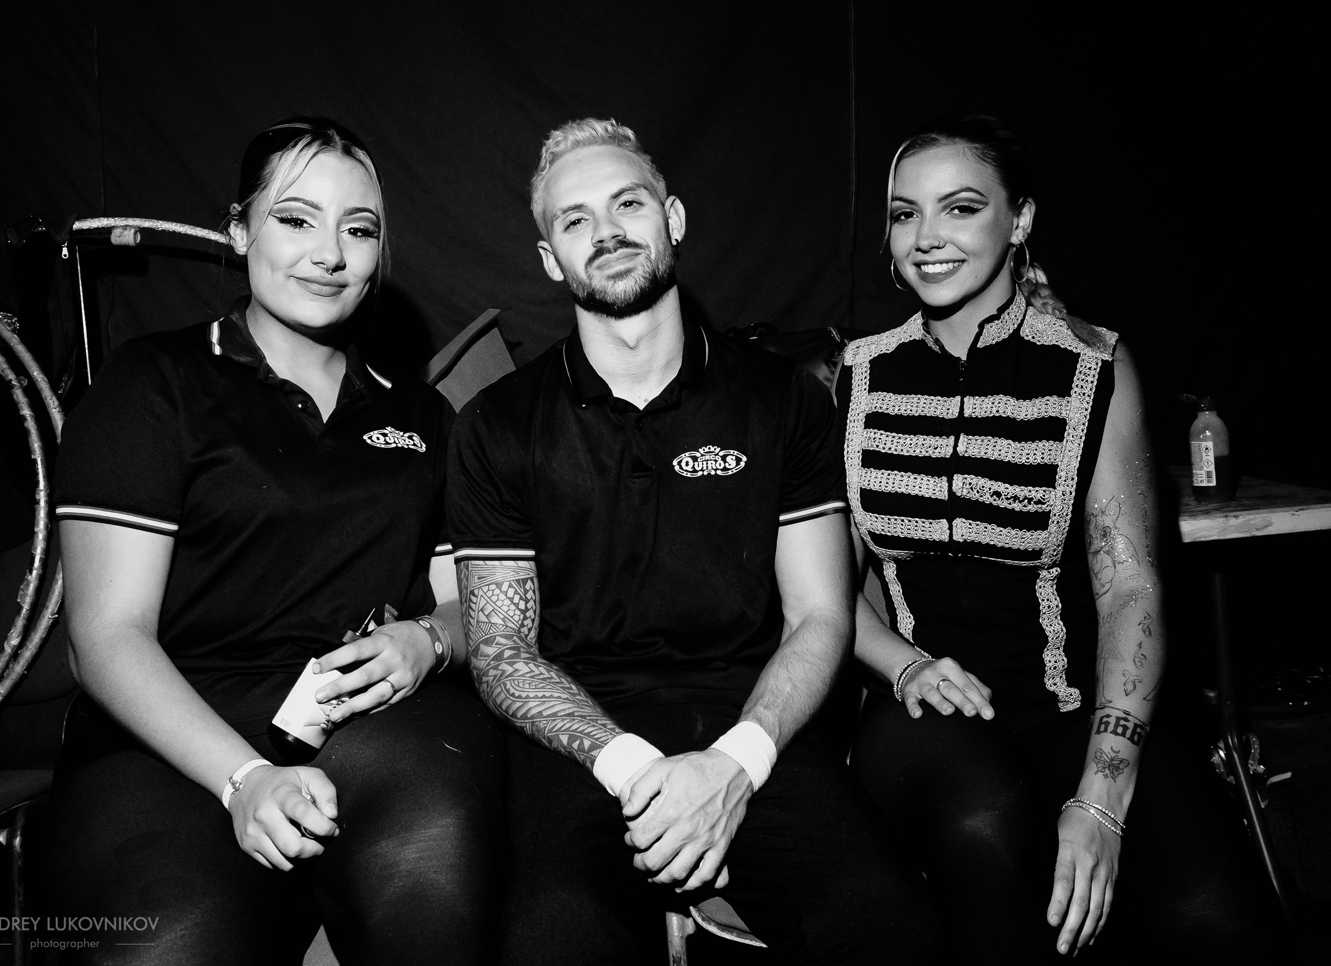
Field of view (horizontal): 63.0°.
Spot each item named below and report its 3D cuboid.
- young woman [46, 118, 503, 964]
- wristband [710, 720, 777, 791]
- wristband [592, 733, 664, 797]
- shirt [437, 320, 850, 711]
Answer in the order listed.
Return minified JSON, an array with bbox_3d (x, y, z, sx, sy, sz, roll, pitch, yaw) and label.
[{"bbox_3d":[-0.400,0.245,1.160,0.510,1.290,0.700,-4,8,-27],"label":"young woman"},{"bbox_3d":[0.083,0.293,1.165,0.063,0.050,0.055,37,-26,7],"label":"wristband"},{"bbox_3d":[-0.042,0.303,1.165,0.050,0.063,0.055,38,-9,25],"label":"wristband"},{"bbox_3d":[-0.025,0.047,1.400,0.500,0.500,0.300,-1,7,0],"label":"shirt"}]

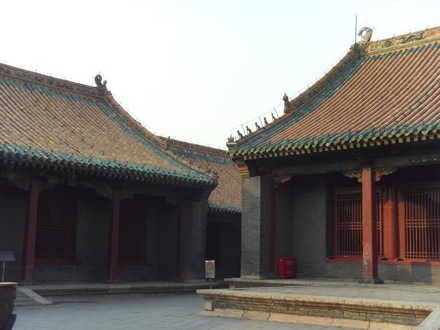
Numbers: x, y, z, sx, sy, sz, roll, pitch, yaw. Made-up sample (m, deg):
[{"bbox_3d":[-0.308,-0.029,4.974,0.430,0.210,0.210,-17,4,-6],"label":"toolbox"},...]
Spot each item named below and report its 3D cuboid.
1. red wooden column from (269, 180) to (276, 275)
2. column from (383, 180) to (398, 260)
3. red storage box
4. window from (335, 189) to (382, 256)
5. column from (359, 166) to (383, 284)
[{"bbox_3d":[1.904,2.236,22.789,0.330,3.297,0.330,1,-8,0],"label":"red wooden column"},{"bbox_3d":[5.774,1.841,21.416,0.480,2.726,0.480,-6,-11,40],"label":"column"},{"bbox_3d":[2.395,3.684,22.694,0.280,0.764,0.655,-6,-11,40],"label":"red storage box"},{"bbox_3d":[4.808,2.015,22.164,1.823,2.346,0.120,-6,-11,40],"label":"window"},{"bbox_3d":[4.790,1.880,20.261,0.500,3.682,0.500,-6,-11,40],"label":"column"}]

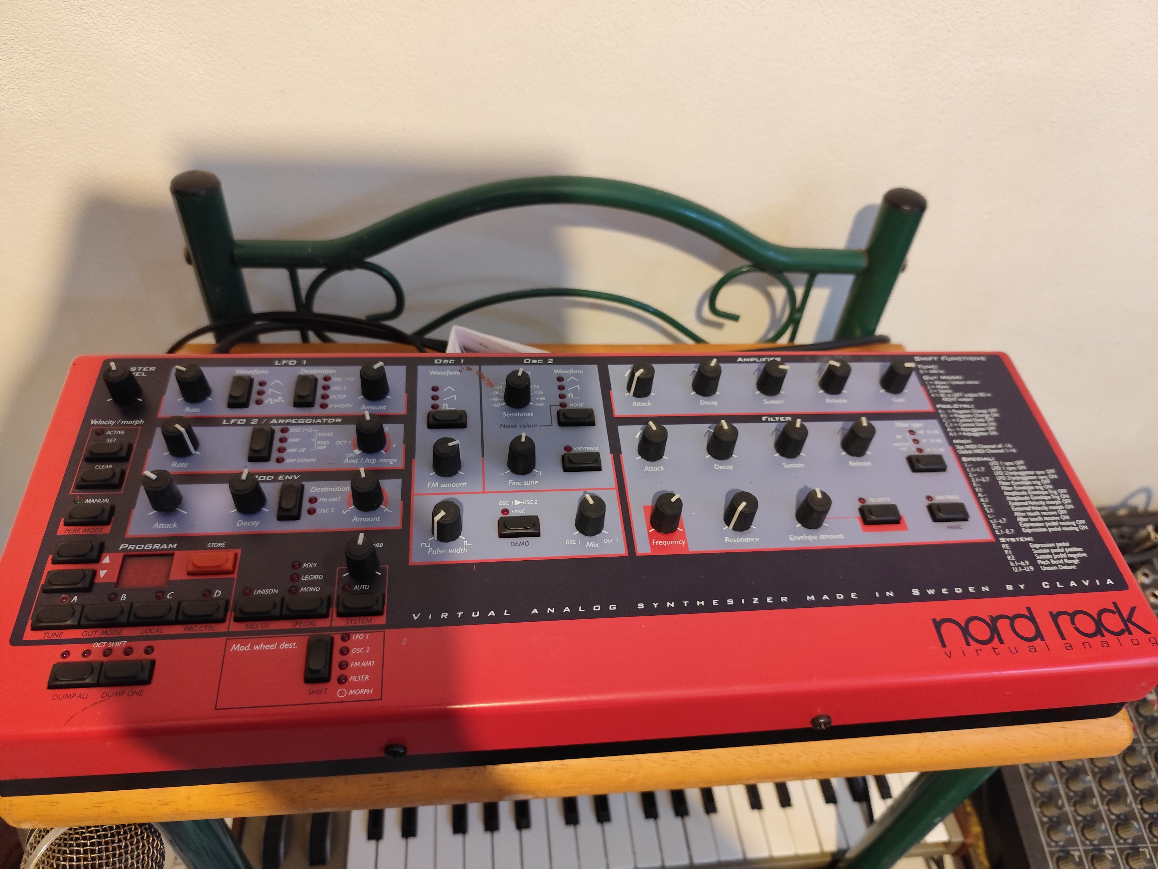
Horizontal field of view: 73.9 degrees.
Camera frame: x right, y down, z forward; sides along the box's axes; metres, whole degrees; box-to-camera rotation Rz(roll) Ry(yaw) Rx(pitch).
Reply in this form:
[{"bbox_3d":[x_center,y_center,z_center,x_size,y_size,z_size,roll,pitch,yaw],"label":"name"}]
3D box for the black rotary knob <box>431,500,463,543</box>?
[{"bbox_3d":[-0.051,0.033,0.295,0.011,0.013,0.012,3,54,-5],"label":"black rotary knob"}]

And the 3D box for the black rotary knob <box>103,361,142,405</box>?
[{"bbox_3d":[-0.186,-0.021,0.313,0.012,0.013,0.012,-24,61,-22],"label":"black rotary knob"}]

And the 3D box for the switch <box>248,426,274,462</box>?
[{"bbox_3d":[-0.128,0.003,0.310,0.008,0.004,0.016,-1,54,-8],"label":"switch"}]

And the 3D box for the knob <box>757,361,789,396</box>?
[{"bbox_3d":[0.090,-0.026,0.356,0.012,0.013,0.011,-4,55,-10],"label":"knob"}]

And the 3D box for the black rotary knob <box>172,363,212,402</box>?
[{"bbox_3d":[-0.161,-0.022,0.321,0.012,0.013,0.011,3,54,-5],"label":"black rotary knob"}]

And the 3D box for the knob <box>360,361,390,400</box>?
[{"bbox_3d":[-0.087,-0.023,0.328,0.012,0.013,0.012,3,54,-5],"label":"knob"}]

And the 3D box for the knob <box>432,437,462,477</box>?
[{"bbox_3d":[-0.053,0.009,0.309,0.012,0.013,0.012,3,54,-5],"label":"knob"}]

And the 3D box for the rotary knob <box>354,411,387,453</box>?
[{"bbox_3d":[-0.087,-0.001,0.321,0.012,0.014,0.012,-10,57,-14],"label":"rotary knob"}]

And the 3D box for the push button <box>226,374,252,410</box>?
[{"bbox_3d":[-0.146,-0.019,0.332,0.009,0.004,0.016,-1,55,-8],"label":"push button"}]

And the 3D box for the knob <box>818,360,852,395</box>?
[{"bbox_3d":[0.119,-0.026,0.357,0.012,0.013,0.012,3,54,-5],"label":"knob"}]

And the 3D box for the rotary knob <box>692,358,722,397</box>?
[{"bbox_3d":[0.059,-0.026,0.352,0.011,0.013,0.012,3,54,-5],"label":"rotary knob"}]

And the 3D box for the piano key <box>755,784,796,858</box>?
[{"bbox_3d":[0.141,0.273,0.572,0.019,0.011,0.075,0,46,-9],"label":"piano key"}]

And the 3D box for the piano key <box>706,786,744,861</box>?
[{"bbox_3d":[0.102,0.271,0.570,0.019,0.012,0.083,0,46,-8],"label":"piano key"}]

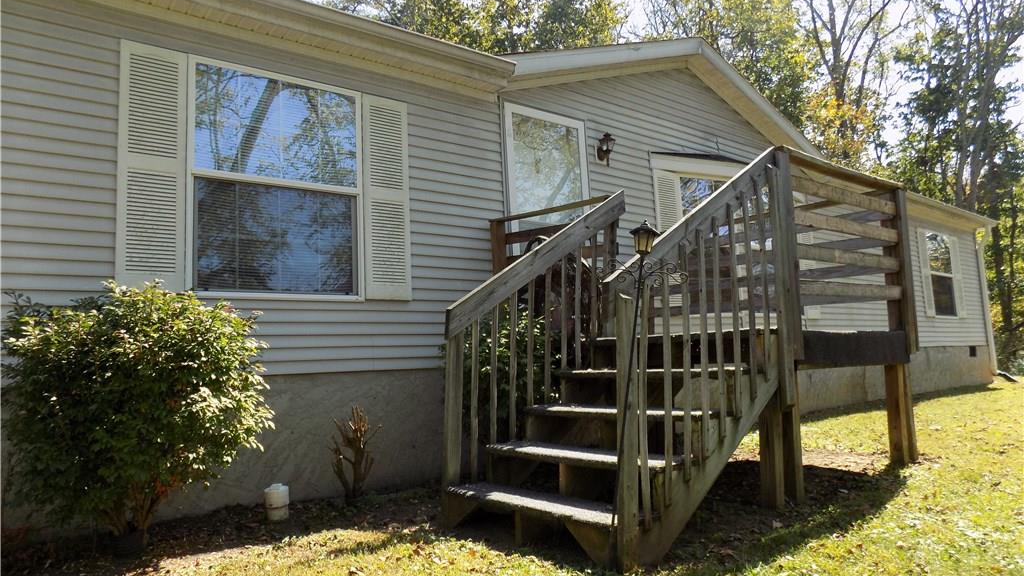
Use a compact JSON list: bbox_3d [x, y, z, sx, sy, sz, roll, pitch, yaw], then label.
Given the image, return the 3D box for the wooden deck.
[{"bbox_3d":[0.720,0.310,4.588,2.916,1.956,2.540,3,-7,-37],"label":"wooden deck"}]

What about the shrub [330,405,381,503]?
[{"bbox_3d":[-1.035,1.084,4.466,0.325,0.633,0.295,3,-7,-37],"label":"shrub"}]

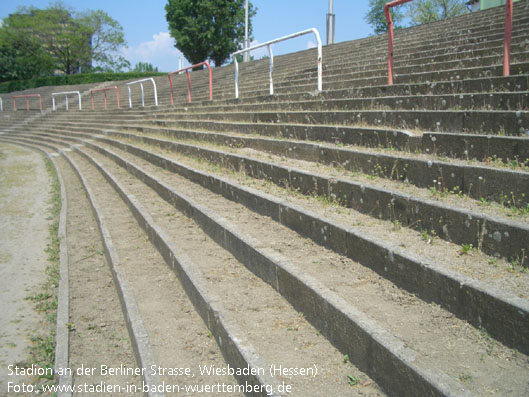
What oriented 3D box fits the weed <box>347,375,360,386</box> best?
[{"bbox_3d":[0.384,0.786,2.310,0.058,0.030,0.052,1,9,0],"label":"weed"}]

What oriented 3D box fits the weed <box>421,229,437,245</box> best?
[{"bbox_3d":[0.965,0.223,3.150,0.085,0.083,0.080,1,9,0],"label":"weed"}]

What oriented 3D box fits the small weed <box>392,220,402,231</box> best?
[{"bbox_3d":[0.878,0.178,3.530,0.057,0.058,0.053,1,9,0],"label":"small weed"}]

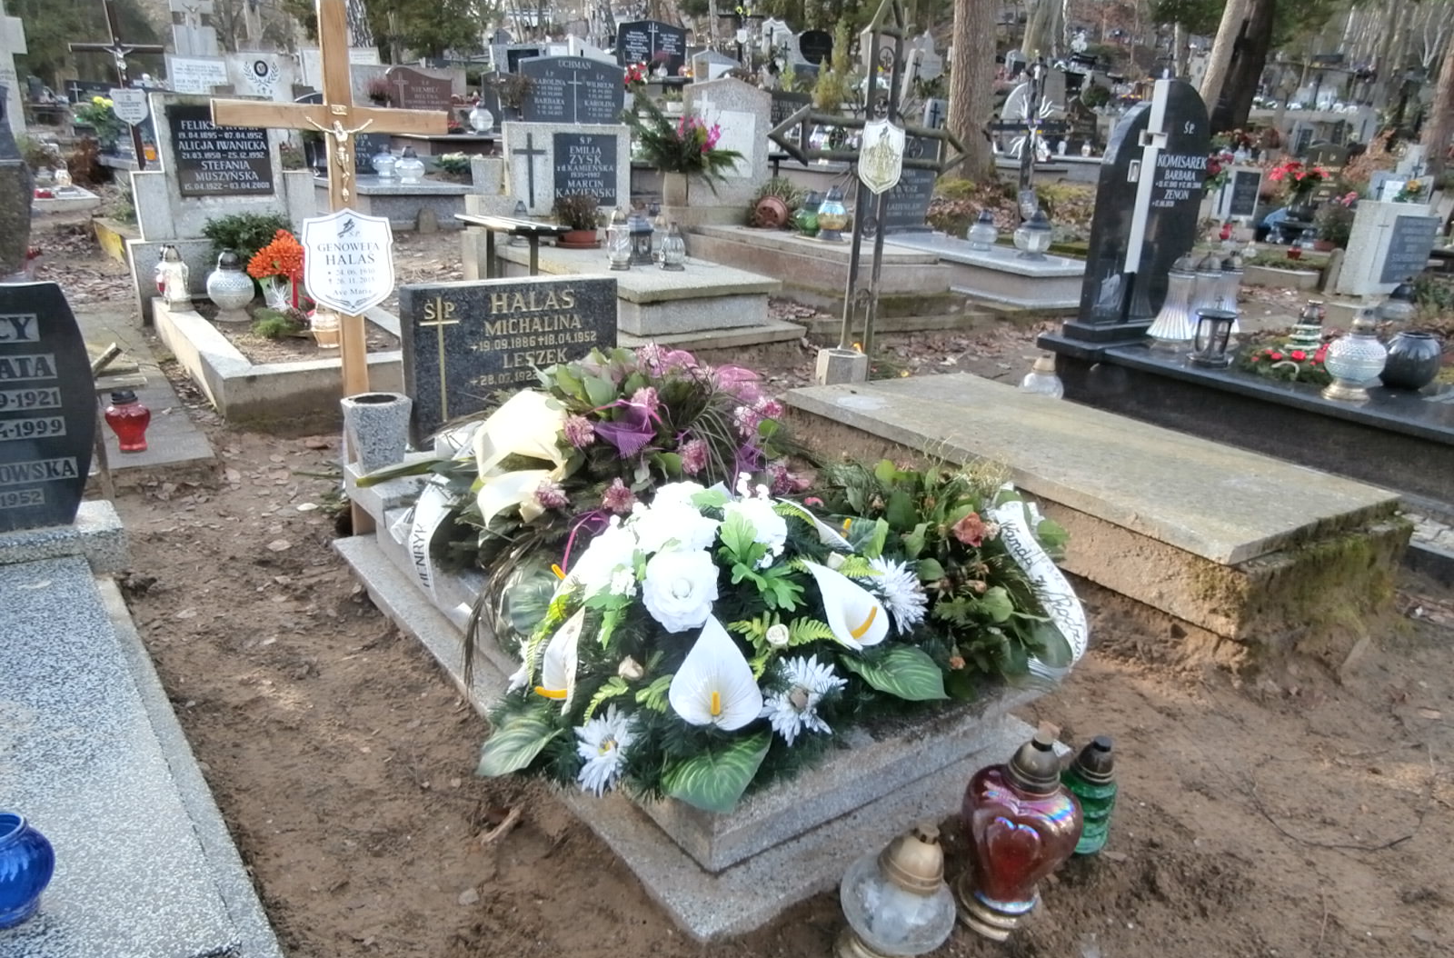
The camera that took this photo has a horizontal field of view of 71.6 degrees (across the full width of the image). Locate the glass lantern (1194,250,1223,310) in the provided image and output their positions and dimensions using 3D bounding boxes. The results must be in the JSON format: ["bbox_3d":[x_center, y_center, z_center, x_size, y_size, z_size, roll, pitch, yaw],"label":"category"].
[{"bbox_3d":[2.058,-0.799,4.372,0.195,0.365,0.195,-10,22,-33],"label":"glass lantern"}]

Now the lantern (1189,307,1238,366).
[{"bbox_3d":[1.853,-0.538,3.850,0.128,0.203,0.128,-14,27,-36],"label":"lantern"}]

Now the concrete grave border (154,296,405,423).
[{"bbox_3d":[-2.233,-0.695,5.191,0.993,0.193,2.066,-11,23,-34],"label":"concrete grave border"}]

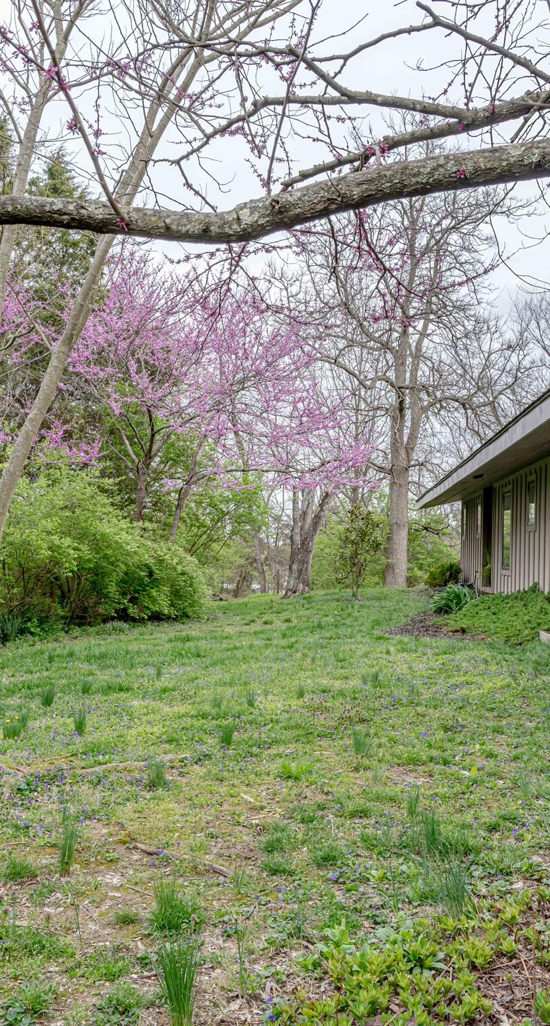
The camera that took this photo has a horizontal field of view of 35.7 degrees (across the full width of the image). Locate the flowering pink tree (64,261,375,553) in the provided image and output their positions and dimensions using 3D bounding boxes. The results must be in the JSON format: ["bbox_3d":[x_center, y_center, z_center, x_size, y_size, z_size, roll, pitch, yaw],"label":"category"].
[{"bbox_3d":[-1.150,-1.650,18.000,6.300,7.000,5.800,2,-3,0],"label":"flowering pink tree"}]

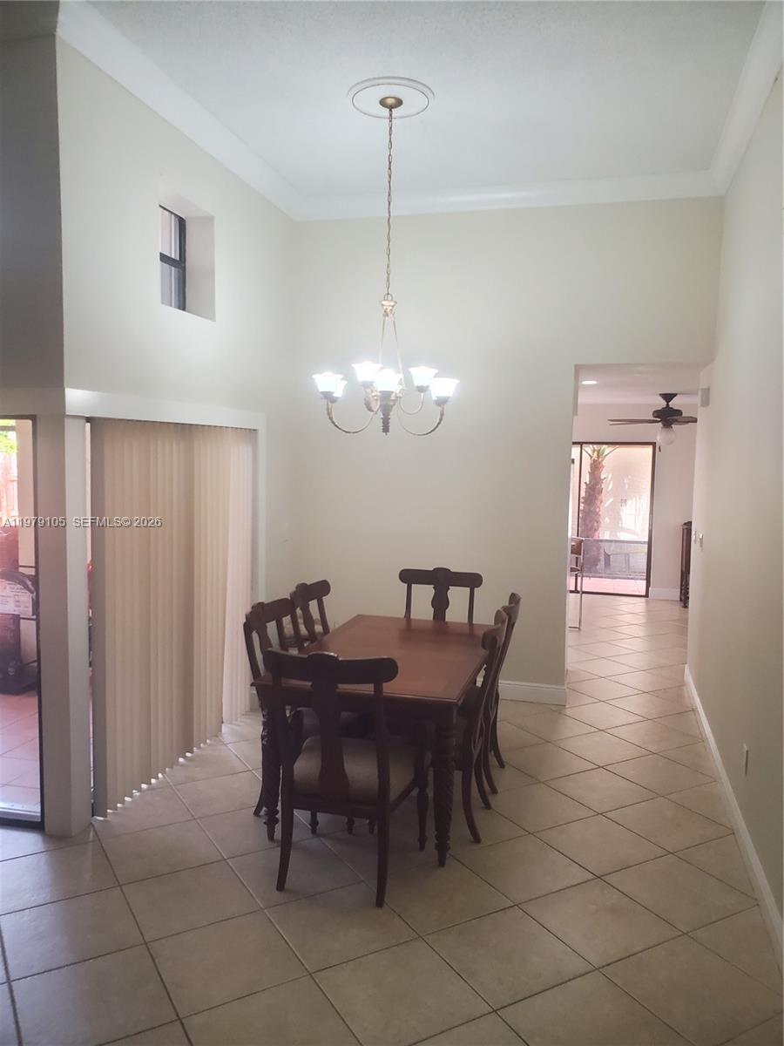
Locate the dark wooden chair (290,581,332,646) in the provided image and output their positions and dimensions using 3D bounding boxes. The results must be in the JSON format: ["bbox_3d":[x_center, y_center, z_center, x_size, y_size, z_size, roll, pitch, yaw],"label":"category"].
[{"bbox_3d":[-0.248,0.887,4.701,0.612,1.036,0.566,2,5,17],"label":"dark wooden chair"}]

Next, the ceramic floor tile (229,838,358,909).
[{"bbox_3d":[-0.425,1.511,3.412,0.449,0.010,0.449,-2,5,-30],"label":"ceramic floor tile"}]

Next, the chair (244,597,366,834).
[{"bbox_3d":[-0.403,0.948,4.038,0.630,1.035,0.530,2,5,15],"label":"chair"}]

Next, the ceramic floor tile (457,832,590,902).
[{"bbox_3d":[0.591,1.533,3.501,0.448,0.010,0.448,-2,5,-30],"label":"ceramic floor tile"}]

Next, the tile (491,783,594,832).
[{"bbox_3d":[0.761,1.484,4.122,0.448,0.010,0.448,-2,5,-30],"label":"tile"}]

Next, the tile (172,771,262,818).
[{"bbox_3d":[-0.878,1.451,4.227,0.452,0.010,0.452,-2,6,-30],"label":"tile"}]

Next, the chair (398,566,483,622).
[{"bbox_3d":[0.272,0.858,5.153,0.566,1.036,0.612,2,5,13],"label":"chair"}]

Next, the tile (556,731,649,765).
[{"bbox_3d":[1.317,1.413,4.925,0.449,0.010,0.449,-2,5,-30],"label":"tile"}]

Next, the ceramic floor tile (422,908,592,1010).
[{"bbox_3d":[0.417,1.566,2.852,0.449,0.010,0.449,-2,5,-30],"label":"ceramic floor tile"}]

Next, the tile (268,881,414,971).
[{"bbox_3d":[-0.201,1.560,3.043,0.452,0.010,0.452,-2,6,-30],"label":"tile"}]

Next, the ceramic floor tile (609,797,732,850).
[{"bbox_3d":[1.385,1.508,3.953,0.448,0.010,0.448,-2,5,-30],"label":"ceramic floor tile"}]

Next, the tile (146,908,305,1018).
[{"bbox_3d":[-0.599,1.572,2.821,0.448,0.010,0.448,-2,5,-30],"label":"tile"}]

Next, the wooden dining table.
[{"bbox_3d":[0.028,1.066,4.305,0.965,0.766,1.640,2,5,15],"label":"wooden dining table"}]

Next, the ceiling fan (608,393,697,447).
[{"bbox_3d":[2.743,-1.021,7.800,1.320,0.520,1.320,2,5,15],"label":"ceiling fan"}]

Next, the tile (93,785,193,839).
[{"bbox_3d":[-1.275,1.465,4.001,0.452,0.010,0.452,-2,6,-30],"label":"tile"}]

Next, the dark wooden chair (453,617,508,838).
[{"bbox_3d":[0.244,0.957,3.889,0.612,1.036,0.566,2,5,14],"label":"dark wooden chair"}]

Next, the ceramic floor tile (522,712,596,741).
[{"bbox_3d":[1.101,1.386,5.365,0.448,0.010,0.448,-2,5,-30],"label":"ceramic floor tile"}]

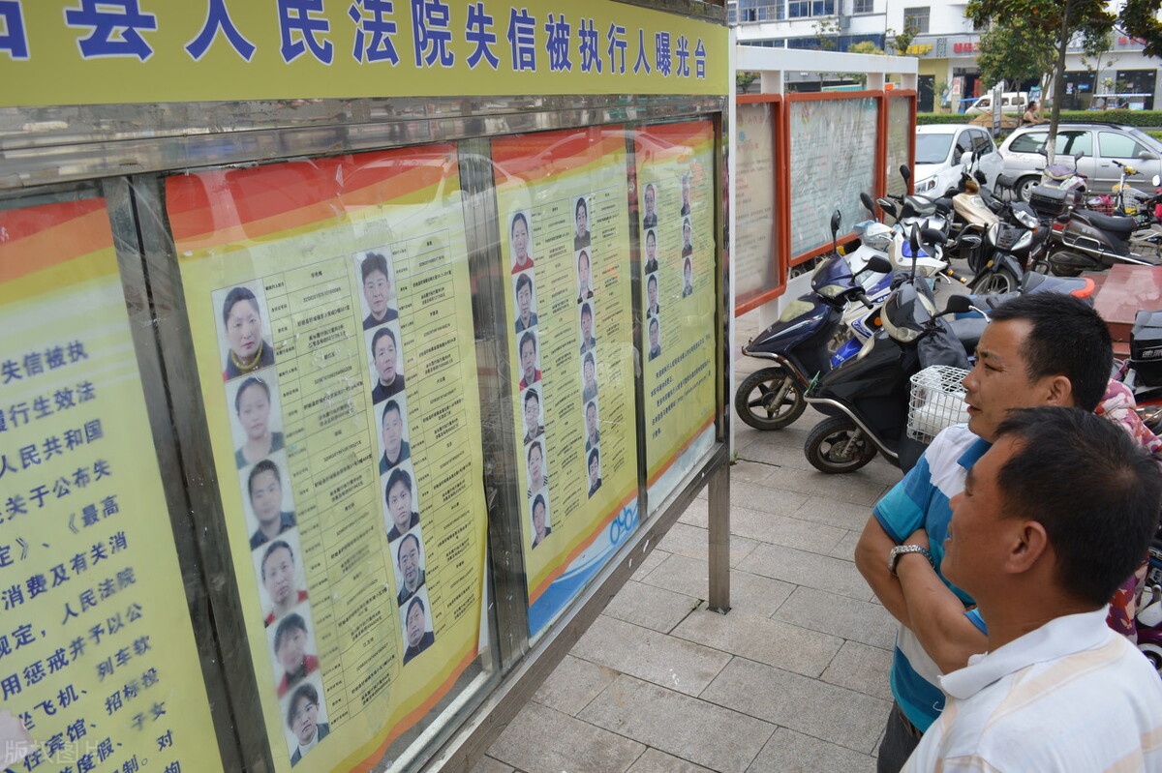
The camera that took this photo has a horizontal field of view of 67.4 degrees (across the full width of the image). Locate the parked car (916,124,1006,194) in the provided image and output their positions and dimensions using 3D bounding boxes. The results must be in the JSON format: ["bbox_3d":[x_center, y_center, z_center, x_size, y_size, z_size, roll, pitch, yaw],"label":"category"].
[{"bbox_3d":[6.146,-3.819,15.585,1.700,1.500,4.000,11,22,40],"label":"parked car"}]

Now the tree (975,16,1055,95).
[{"bbox_3d":[20.888,-14.931,41.977,3.600,5.700,3.600,8,20,33],"label":"tree"}]

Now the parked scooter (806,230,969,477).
[{"bbox_3d":[1.975,-0.040,4.314,1.820,1.250,0.700,5,19,27],"label":"parked scooter"}]

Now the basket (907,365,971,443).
[{"bbox_3d":[1.613,0.093,3.651,0.290,0.270,0.340,-17,21,-38],"label":"basket"}]

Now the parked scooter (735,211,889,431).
[{"bbox_3d":[1.760,-0.256,5.076,1.800,1.250,0.700,5,19,27],"label":"parked scooter"}]

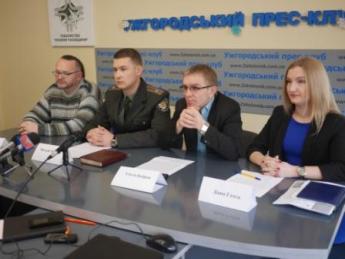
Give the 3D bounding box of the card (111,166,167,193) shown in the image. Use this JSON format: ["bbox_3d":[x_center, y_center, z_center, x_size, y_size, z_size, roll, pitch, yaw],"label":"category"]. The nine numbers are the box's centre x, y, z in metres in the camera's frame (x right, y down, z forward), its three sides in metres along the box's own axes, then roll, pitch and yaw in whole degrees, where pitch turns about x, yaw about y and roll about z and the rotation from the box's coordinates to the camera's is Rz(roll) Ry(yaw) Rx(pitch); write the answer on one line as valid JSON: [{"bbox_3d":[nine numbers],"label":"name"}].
[{"bbox_3d":[-0.147,0.217,1.801,0.216,0.070,0.131,7,14,30],"label":"card"}]

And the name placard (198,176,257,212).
[{"bbox_3d":[0.222,0.249,1.593,0.214,0.089,0.094,7,15,32],"label":"name placard"}]

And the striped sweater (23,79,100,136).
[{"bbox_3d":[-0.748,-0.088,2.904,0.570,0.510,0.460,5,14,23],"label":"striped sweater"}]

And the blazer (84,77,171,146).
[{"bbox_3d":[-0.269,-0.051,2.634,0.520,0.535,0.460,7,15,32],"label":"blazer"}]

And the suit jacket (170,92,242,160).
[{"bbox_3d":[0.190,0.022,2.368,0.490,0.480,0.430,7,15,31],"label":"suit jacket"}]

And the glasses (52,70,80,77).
[{"bbox_3d":[-0.737,-0.390,2.780,0.140,0.040,0.135,4,22,21],"label":"glasses"}]

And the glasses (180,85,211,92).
[{"bbox_3d":[0.135,-0.230,2.240,0.140,0.042,0.135,9,20,37],"label":"glasses"}]

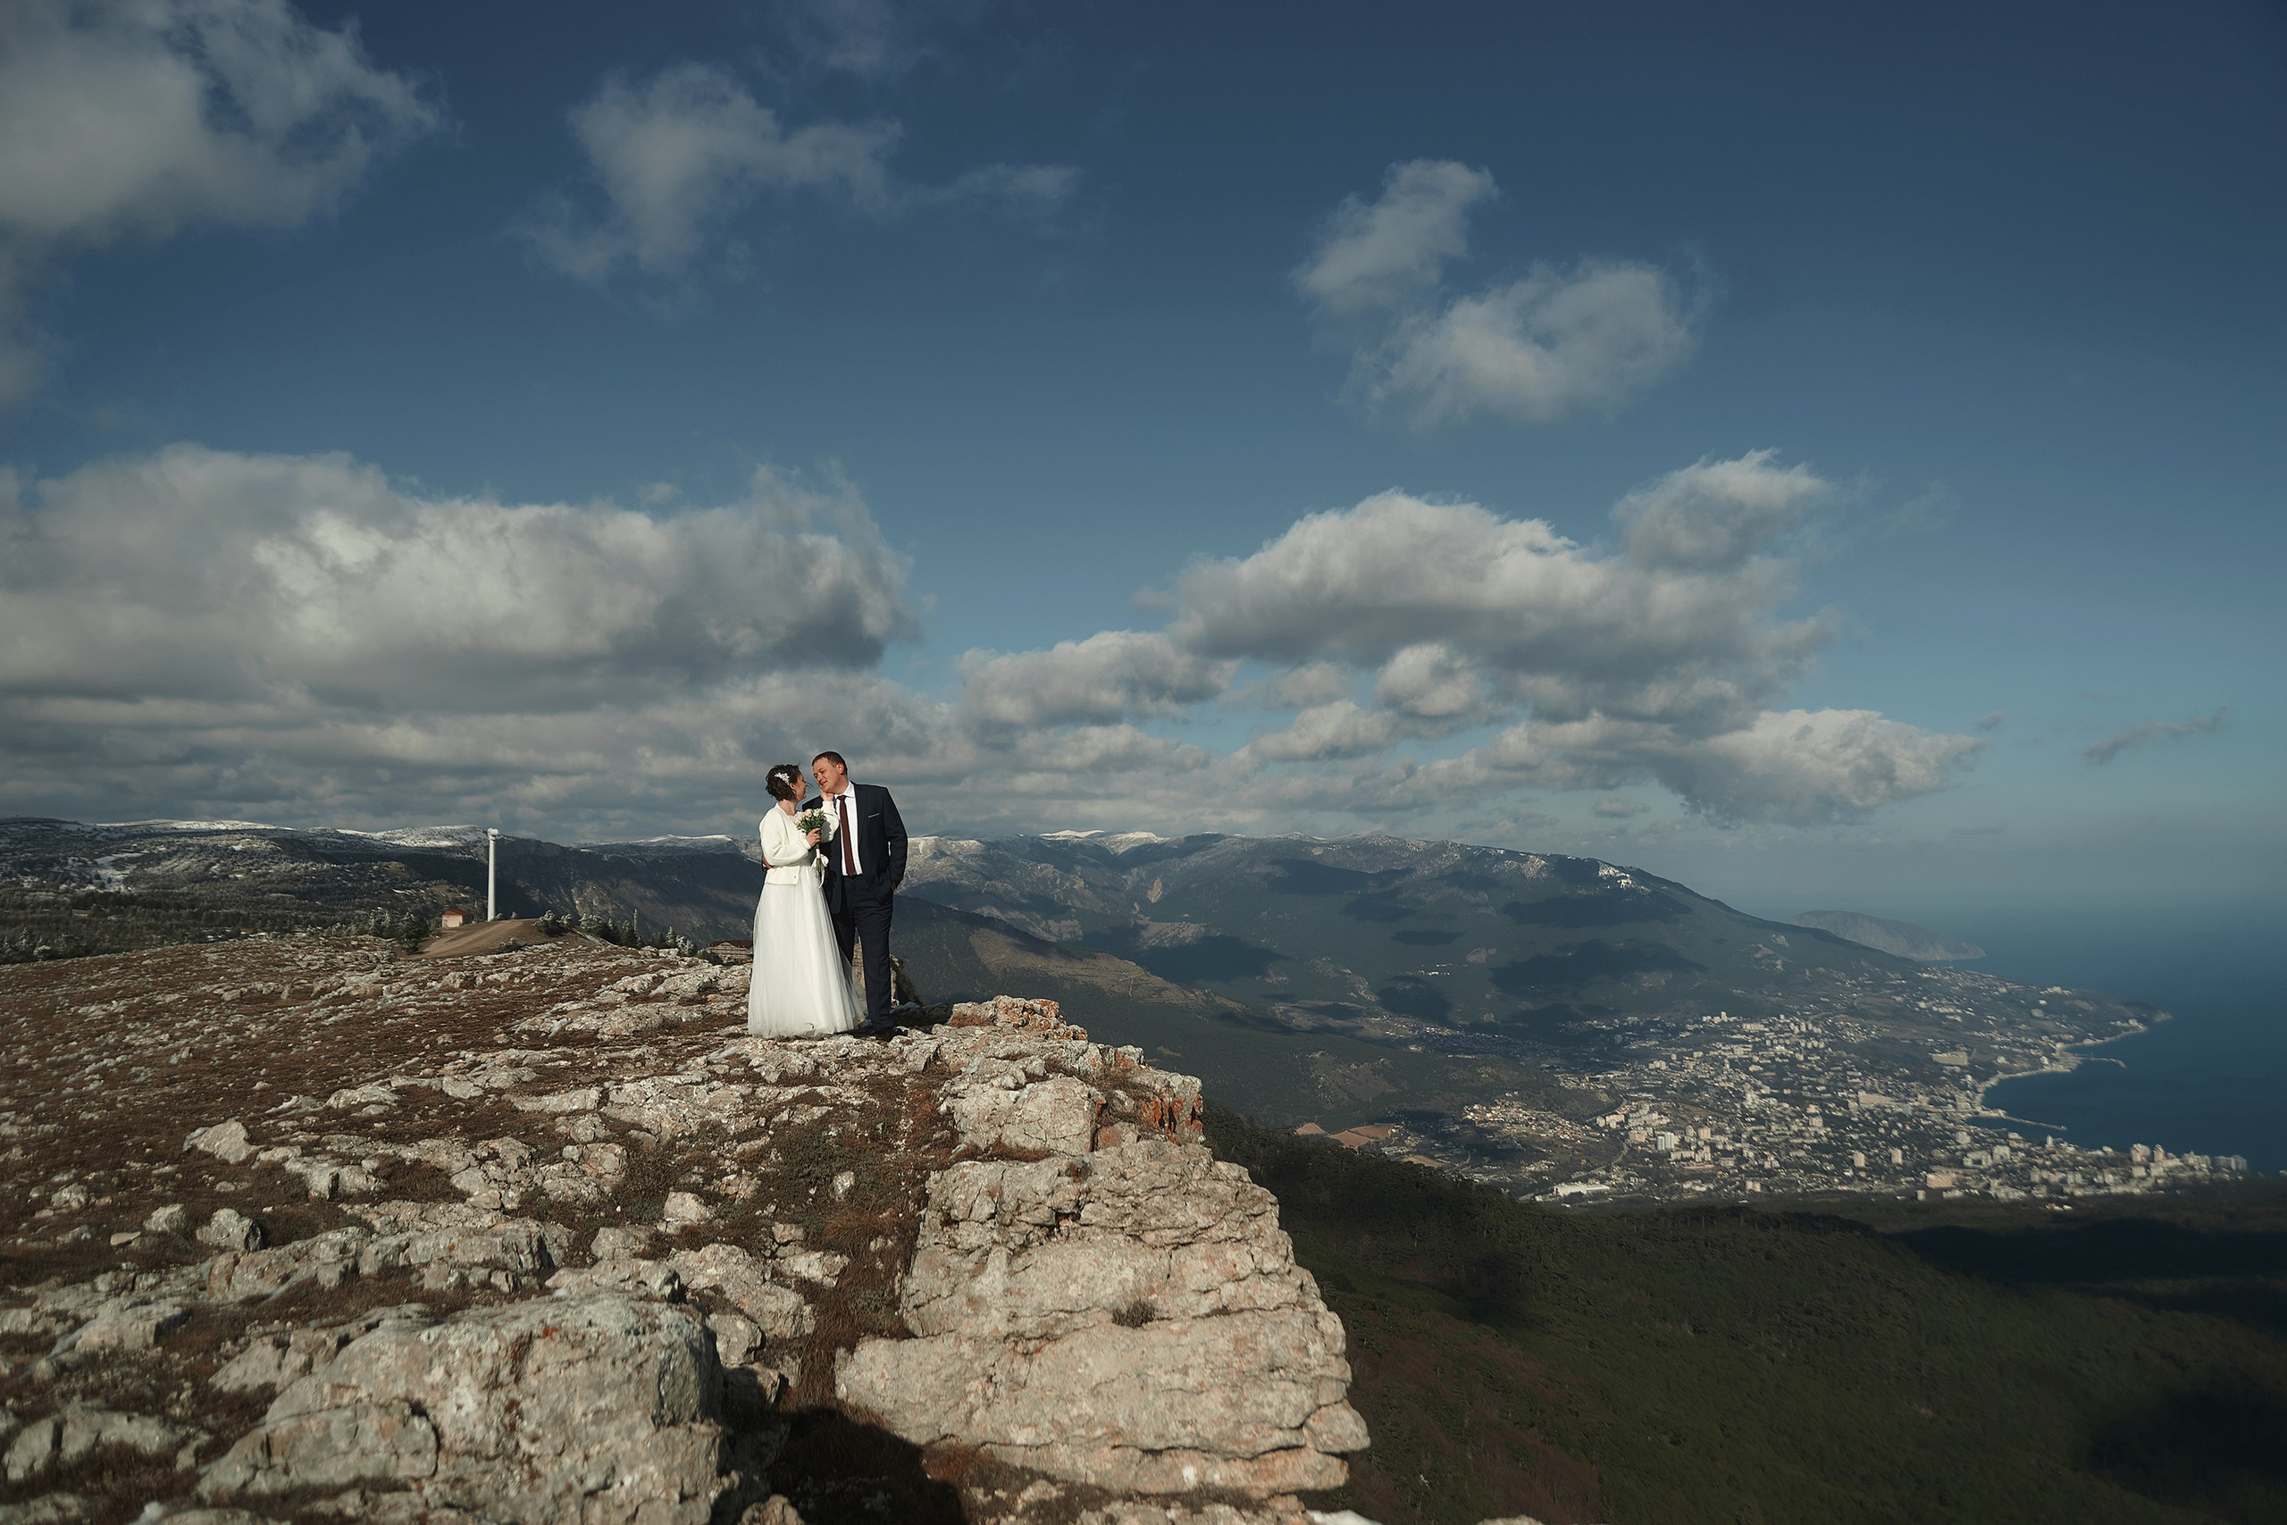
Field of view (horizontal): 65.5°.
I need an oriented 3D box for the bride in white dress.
[{"bbox_3d":[-2.060,0.830,10.800,0.660,1.650,0.620,-2,-4,36],"label":"bride in white dress"}]

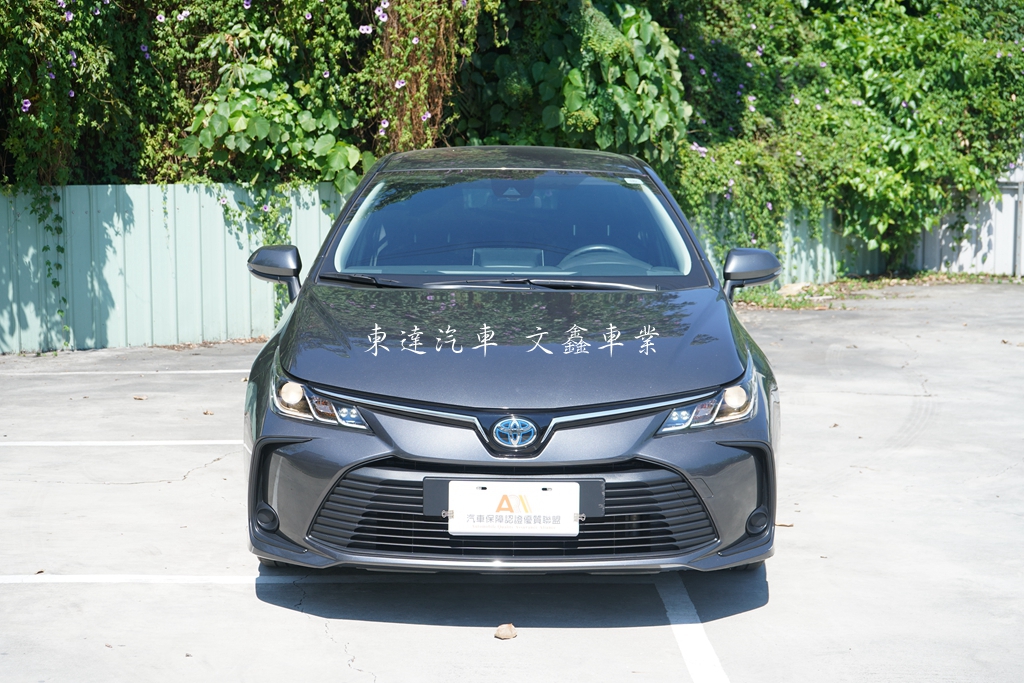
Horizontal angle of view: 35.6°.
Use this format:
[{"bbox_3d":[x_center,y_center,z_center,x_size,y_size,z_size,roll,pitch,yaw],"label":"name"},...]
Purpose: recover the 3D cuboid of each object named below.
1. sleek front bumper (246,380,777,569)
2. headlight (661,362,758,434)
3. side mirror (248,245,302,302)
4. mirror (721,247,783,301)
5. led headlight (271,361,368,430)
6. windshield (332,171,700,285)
[{"bbox_3d":[0.000,0.400,4.820,1.730,0.520,0.600,0,7,0],"label":"sleek front bumper"},{"bbox_3d":[0.610,0.177,4.950,0.340,0.180,0.440,-1,7,-10],"label":"headlight"},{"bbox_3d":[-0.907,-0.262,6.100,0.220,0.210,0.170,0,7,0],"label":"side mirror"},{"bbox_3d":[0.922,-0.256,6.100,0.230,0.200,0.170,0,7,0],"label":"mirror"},{"bbox_3d":[-0.595,0.170,4.950,0.340,0.180,0.440,1,7,10],"label":"led headlight"},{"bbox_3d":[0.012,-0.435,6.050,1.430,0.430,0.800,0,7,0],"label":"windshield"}]

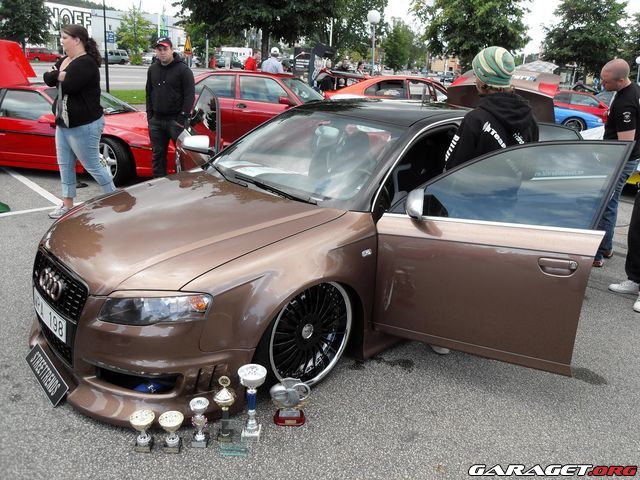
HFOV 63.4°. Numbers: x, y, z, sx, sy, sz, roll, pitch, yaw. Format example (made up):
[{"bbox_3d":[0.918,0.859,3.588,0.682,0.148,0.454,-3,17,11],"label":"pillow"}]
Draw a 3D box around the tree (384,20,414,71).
[{"bbox_3d":[7.511,-17.678,48.335,3.017,5.353,3.017,5,19,7],"label":"tree"}]

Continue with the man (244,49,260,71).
[{"bbox_3d":[-1.458,-3.134,11.082,0.400,1.780,0.500,5,19,4],"label":"man"}]

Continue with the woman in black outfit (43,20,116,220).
[{"bbox_3d":[-2.386,-1.138,5.166,0.650,1.740,0.550,-10,23,-34],"label":"woman in black outfit"}]

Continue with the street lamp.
[{"bbox_3d":[1.986,-6.517,18.908,0.480,3.500,0.480,3,19,-1],"label":"street lamp"}]

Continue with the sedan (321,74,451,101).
[{"bbox_3d":[2.445,-3.610,13.773,4.450,1.380,1.720,6,19,8],"label":"sedan"}]

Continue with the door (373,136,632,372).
[{"bbox_3d":[0.812,0.057,2.569,1.100,1.150,0.280,9,20,19],"label":"door"}]

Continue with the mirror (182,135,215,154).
[{"bbox_3d":[-0.948,-0.750,4.007,0.220,0.145,0.120,-5,20,-22],"label":"mirror"}]

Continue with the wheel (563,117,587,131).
[{"bbox_3d":[6.170,-2.677,12.600,0.620,0.620,0.220,10,20,18],"label":"wheel"}]

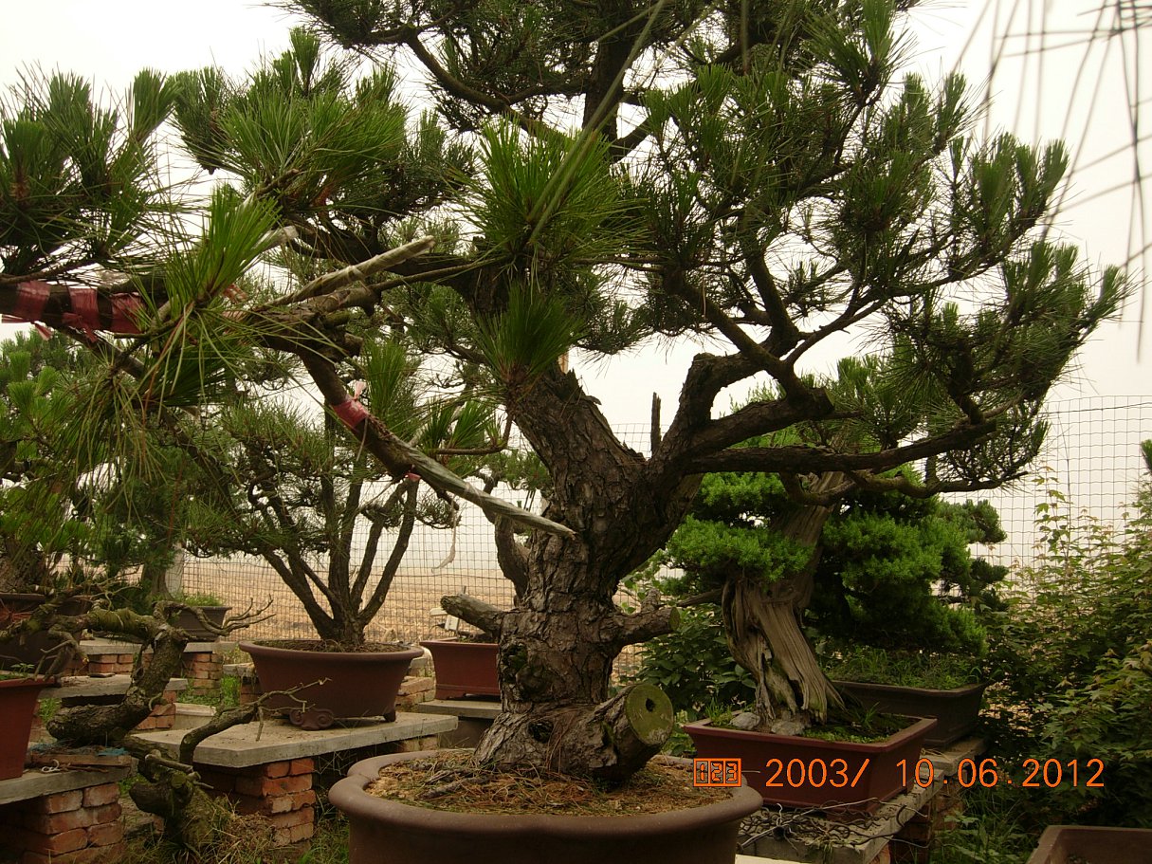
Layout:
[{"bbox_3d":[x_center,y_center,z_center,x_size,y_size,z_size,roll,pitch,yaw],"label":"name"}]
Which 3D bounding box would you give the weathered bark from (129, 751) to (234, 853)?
[{"bbox_3d":[-1.251,1.173,3.800,0.290,0.290,0.270,0,-6,0],"label":"weathered bark"}]

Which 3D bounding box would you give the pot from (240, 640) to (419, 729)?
[{"bbox_3d":[-0.945,0.978,4.583,0.700,0.290,0.700,0,-6,0],"label":"pot"}]

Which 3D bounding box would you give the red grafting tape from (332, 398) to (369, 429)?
[{"bbox_3d":[-0.259,-0.022,1.380,0.040,0.036,0.036,0,-6,0],"label":"red grafting tape"}]

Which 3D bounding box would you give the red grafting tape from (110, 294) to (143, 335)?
[{"bbox_3d":[-0.476,-0.126,1.270,0.031,0.041,0.040,0,-6,0],"label":"red grafting tape"}]

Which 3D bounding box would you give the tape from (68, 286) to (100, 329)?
[{"bbox_3d":[-0.522,-0.132,1.270,0.029,0.042,0.040,0,-6,0],"label":"tape"}]

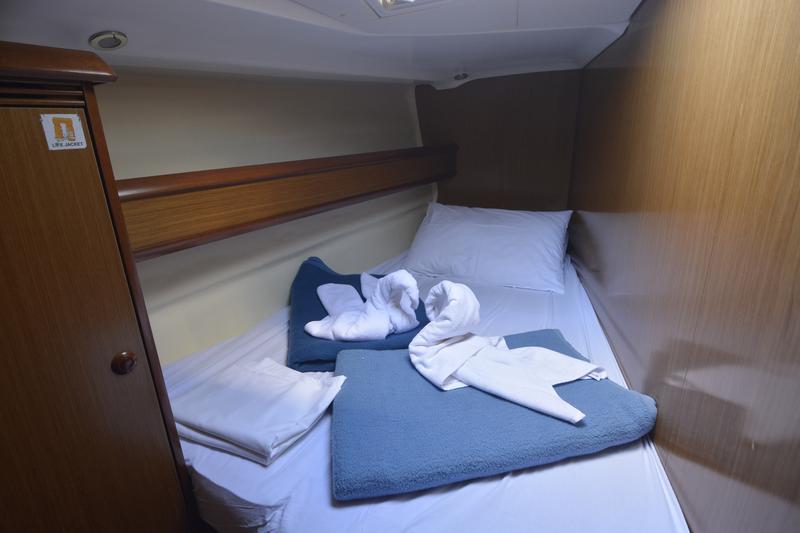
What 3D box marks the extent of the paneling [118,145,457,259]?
[{"bbox_3d":[-0.170,-0.350,1.584,0.060,0.186,1.701,10,22,32],"label":"paneling"}]

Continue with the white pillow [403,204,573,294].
[{"bbox_3d":[0.437,-0.125,1.872,0.678,0.154,0.512,7,41,24],"label":"white pillow"}]

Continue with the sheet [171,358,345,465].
[{"bbox_3d":[-0.347,0.320,0.994,0.301,0.051,0.282,7,21,24],"label":"sheet"}]

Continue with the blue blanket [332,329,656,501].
[{"bbox_3d":[0.173,0.299,0.988,0.646,0.064,0.483,-5,19,-9],"label":"blue blanket"}]

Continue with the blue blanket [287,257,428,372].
[{"bbox_3d":[-0.149,0.140,1.417,0.422,0.122,0.563,-3,19,-5],"label":"blue blanket"}]

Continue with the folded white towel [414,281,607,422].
[{"bbox_3d":[0.243,0.158,0.958,0.448,0.224,0.230,7,21,24],"label":"folded white towel"}]

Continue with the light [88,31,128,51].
[{"bbox_3d":[-0.685,-0.534,0.939,0.078,0.022,0.078,-18,14,-28],"label":"light"}]

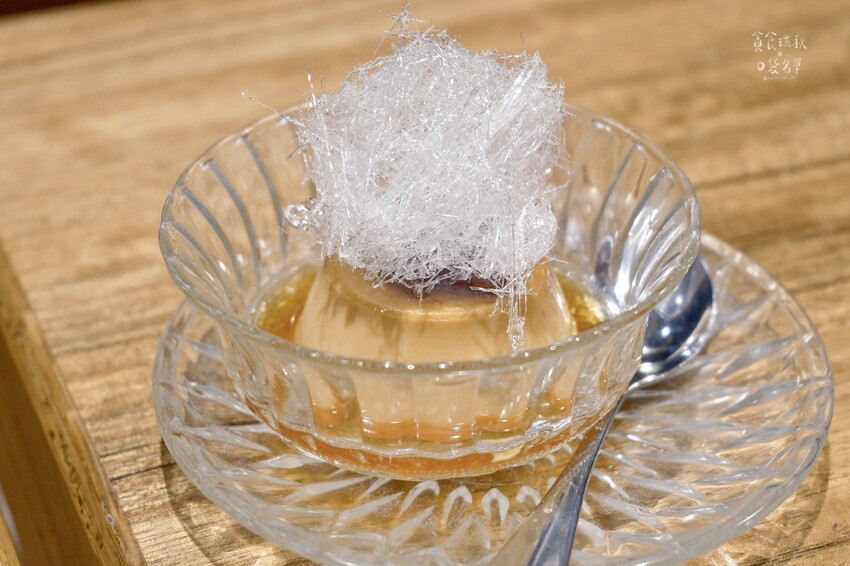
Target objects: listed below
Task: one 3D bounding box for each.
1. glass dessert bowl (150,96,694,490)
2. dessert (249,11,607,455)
[{"bbox_3d":[0.001,0.002,0.387,0.120,0.046,0.120,-1,34,0],"label":"glass dessert bowl"},{"bbox_3d":[0.001,-0.018,0.373,0.077,0.082,0.076,-1,34,0],"label":"dessert"}]

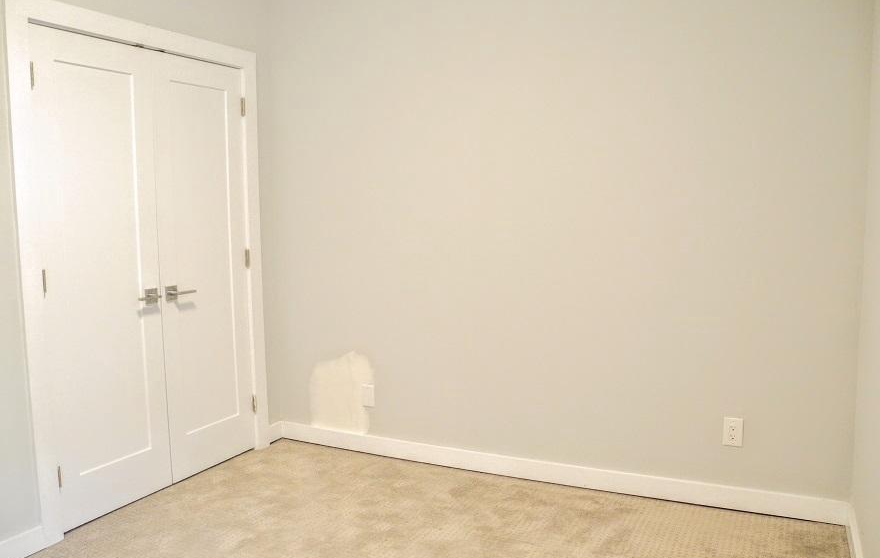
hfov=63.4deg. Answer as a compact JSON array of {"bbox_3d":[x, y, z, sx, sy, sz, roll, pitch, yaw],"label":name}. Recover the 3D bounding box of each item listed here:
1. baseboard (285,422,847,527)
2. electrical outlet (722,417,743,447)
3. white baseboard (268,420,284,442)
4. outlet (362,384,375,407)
[{"bbox_3d":[0.370,0.910,3.493,2.843,0.096,0.018,2,6,25],"label":"baseboard"},{"bbox_3d":[1.256,0.658,3.048,0.075,0.121,0.008,2,6,25],"label":"electrical outlet"},{"bbox_3d":[-0.935,0.870,4.035,0.018,0.096,0.133,2,6,25],"label":"white baseboard"},{"bbox_3d":[-0.387,0.632,3.832,0.073,0.118,0.008,2,6,25],"label":"outlet"}]

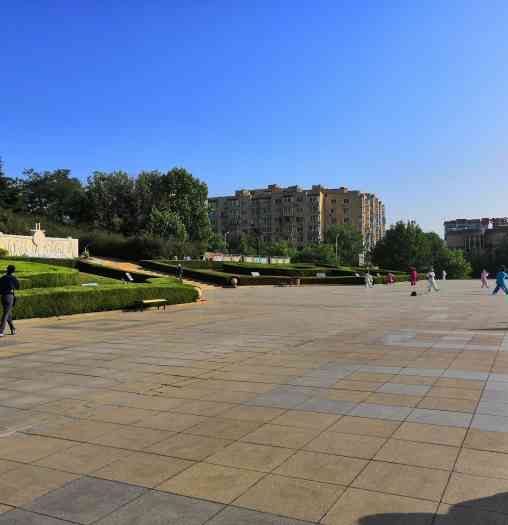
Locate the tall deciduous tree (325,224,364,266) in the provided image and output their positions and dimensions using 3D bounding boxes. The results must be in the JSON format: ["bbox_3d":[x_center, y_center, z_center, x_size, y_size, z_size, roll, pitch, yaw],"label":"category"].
[{"bbox_3d":[14.918,-2.637,90.000,6.800,7.400,6.500,-1,-1,0],"label":"tall deciduous tree"}]

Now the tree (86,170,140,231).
[{"bbox_3d":[-18.530,-7.672,71.000,7.200,8.800,7.000,0,-1,-15],"label":"tree"}]

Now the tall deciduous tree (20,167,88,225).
[{"bbox_3d":[-25.577,-7.949,70.000,8.600,8.400,8.000,0,-1,-21],"label":"tall deciduous tree"}]

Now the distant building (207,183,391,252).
[{"bbox_3d":[15.322,-13.084,188.000,54.000,24.500,28.000,-1,-1,19],"label":"distant building"}]

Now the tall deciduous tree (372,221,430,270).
[{"bbox_3d":[22.422,-2.432,83.000,8.800,8.400,8.300,-1,-1,0],"label":"tall deciduous tree"}]

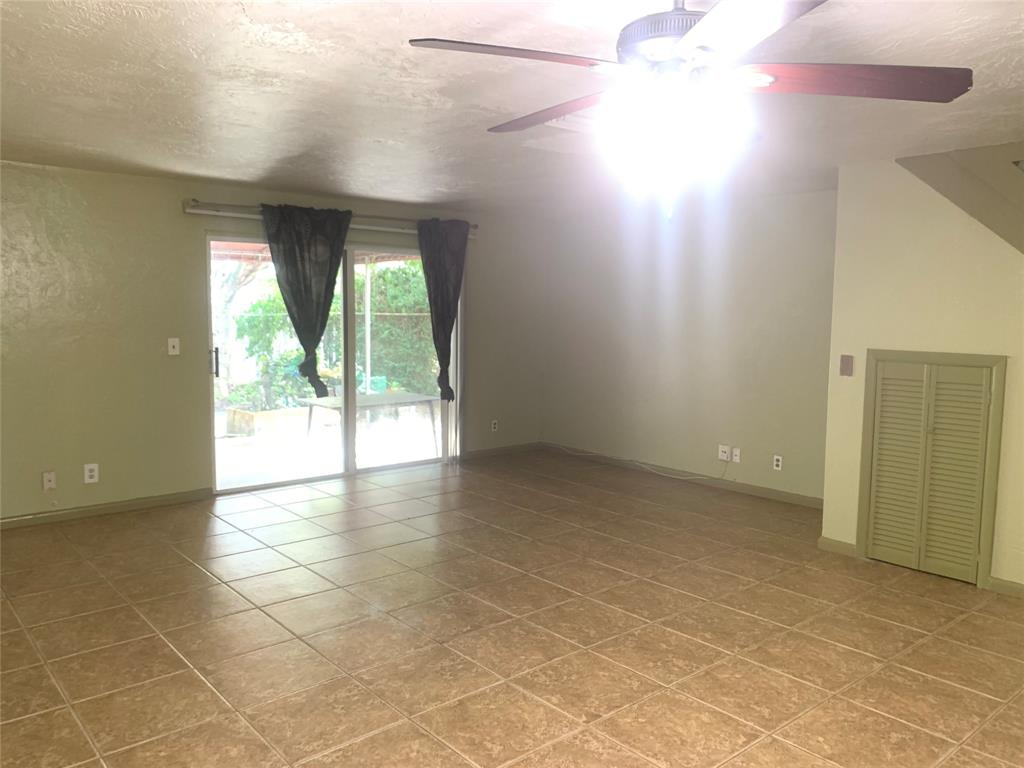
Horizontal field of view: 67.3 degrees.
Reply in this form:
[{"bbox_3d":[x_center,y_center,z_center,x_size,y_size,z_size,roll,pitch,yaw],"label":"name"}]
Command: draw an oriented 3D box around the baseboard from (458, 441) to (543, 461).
[{"bbox_3d":[-0.086,0.713,8.027,1.070,0.085,0.020,-4,7,-41],"label":"baseboard"}]

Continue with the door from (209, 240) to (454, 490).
[{"bbox_3d":[-1.446,-0.162,6.792,2.410,2.020,0.090,-4,7,-41],"label":"door"}]

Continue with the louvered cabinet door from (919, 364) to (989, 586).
[{"bbox_3d":[2.489,0.499,4.338,0.030,1.200,0.313,-4,7,-41],"label":"louvered cabinet door"}]

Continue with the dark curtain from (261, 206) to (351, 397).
[{"bbox_3d":[-1.677,-0.664,6.377,0.795,1.580,0.120,-4,7,-41],"label":"dark curtain"}]

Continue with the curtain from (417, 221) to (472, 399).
[{"bbox_3d":[-0.641,-0.681,7.275,0.620,1.715,0.120,-4,7,-41],"label":"curtain"}]

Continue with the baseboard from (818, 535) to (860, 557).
[{"bbox_3d":[2.064,1.021,4.862,0.020,0.076,0.245,-4,7,-41],"label":"baseboard"}]

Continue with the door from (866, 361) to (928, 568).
[{"bbox_3d":[2.288,0.477,4.569,0.030,1.200,0.300,-4,7,-41],"label":"door"}]

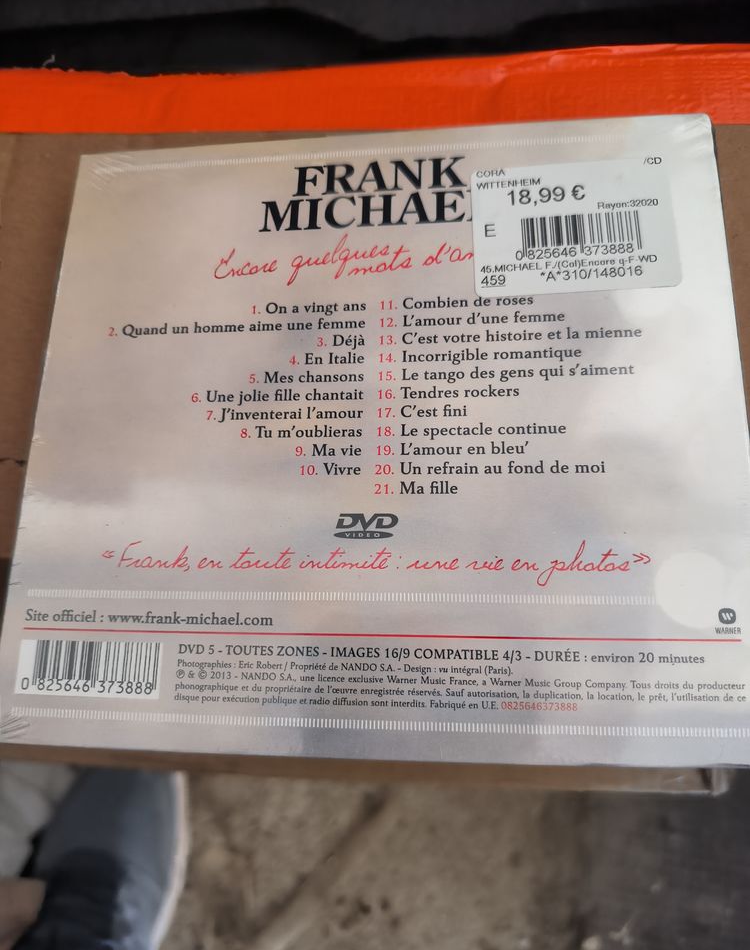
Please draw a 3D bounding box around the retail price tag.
[{"bbox_3d":[0.041,-0.051,0.143,0.041,0.001,0.031,-1,74,7],"label":"retail price tag"}]

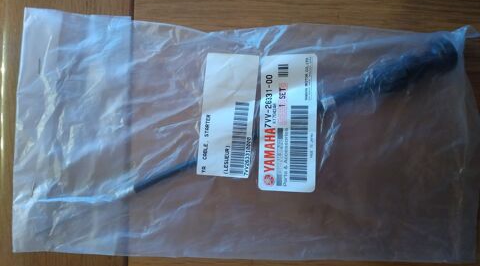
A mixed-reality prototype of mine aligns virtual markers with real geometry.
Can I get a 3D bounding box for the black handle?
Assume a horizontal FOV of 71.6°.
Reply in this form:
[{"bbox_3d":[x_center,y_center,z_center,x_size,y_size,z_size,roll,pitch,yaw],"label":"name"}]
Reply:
[{"bbox_3d":[0.091,-0.034,0.204,0.085,0.020,0.020,-20,86,0],"label":"black handle"}]

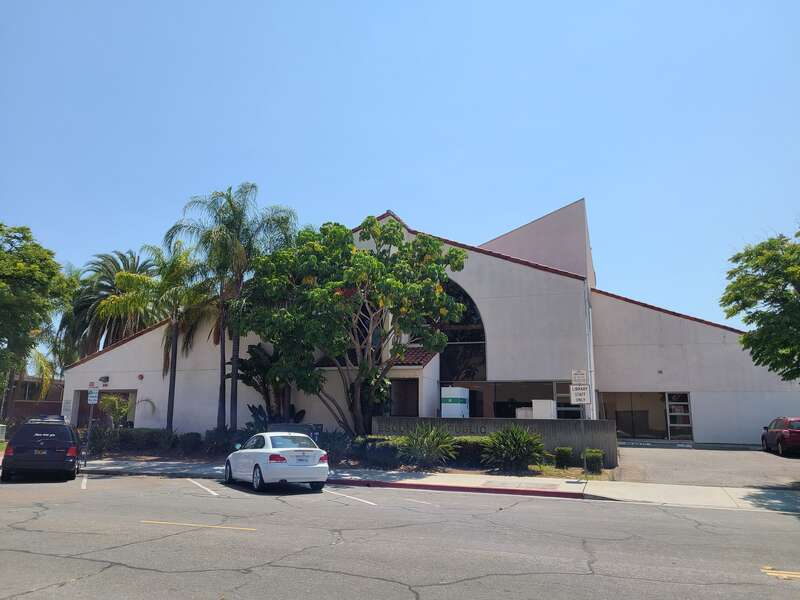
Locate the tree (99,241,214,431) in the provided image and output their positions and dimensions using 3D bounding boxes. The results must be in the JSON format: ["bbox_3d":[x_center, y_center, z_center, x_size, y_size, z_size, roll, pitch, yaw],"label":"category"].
[{"bbox_3d":[-10.425,1.995,26.667,4.600,9.200,4.600,-3,-13,15],"label":"tree"}]

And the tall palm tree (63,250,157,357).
[{"bbox_3d":[-22.773,2.710,47.268,7.200,13.634,7.000,-3,-11,20],"label":"tall palm tree"}]

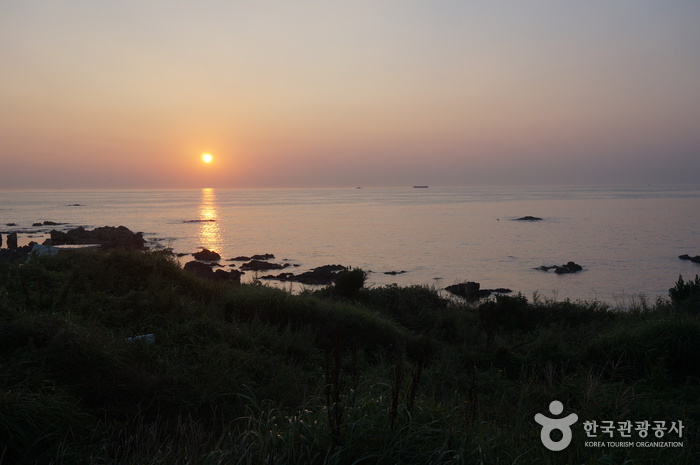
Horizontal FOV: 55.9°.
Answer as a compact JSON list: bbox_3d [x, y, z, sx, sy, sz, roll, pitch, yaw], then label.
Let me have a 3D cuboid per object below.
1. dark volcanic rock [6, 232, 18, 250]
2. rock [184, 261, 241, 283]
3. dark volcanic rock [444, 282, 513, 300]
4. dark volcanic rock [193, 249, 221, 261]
[{"bbox_3d":[-34.090,0.842,66.625,1.109,1.683,0.887,-2,4,-27],"label":"dark volcanic rock"},{"bbox_3d":[-8.814,2.518,42.398,3.626,1.317,2.357,-1,4,-12],"label":"rock"},{"bbox_3d":[7.004,3.118,35.968,3.561,0.795,1.958,0,4,11],"label":"dark volcanic rock"},{"bbox_3d":[-12.157,1.828,55.887,2.357,0.900,1.768,-1,4,-12],"label":"dark volcanic rock"}]

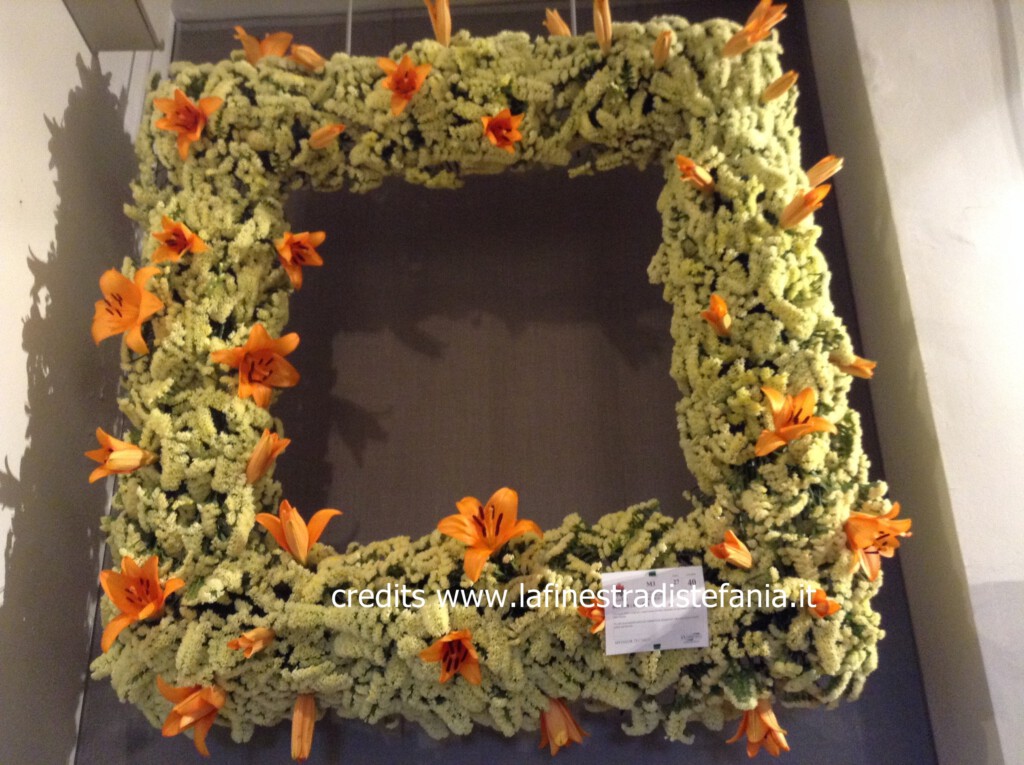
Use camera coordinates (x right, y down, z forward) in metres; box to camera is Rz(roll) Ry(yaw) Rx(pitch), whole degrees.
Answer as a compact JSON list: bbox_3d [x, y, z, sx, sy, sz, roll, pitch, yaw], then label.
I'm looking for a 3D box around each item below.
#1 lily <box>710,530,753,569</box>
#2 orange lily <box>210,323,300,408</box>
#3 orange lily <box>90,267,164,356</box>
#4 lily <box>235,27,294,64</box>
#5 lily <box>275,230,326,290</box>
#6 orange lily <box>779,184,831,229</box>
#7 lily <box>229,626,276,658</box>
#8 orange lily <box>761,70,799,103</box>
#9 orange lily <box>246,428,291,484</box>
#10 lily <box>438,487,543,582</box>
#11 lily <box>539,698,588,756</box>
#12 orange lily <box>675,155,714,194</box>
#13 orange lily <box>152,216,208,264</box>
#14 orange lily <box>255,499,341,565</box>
[{"bbox_3d":[0.325,0.247,1.435,0.058,0.055,0.078,-18,-36,35],"label":"lily"},{"bbox_3d":[-0.422,-0.026,1.620,0.135,0.130,0.080,2,-9,-9],"label":"orange lily"},{"bbox_3d":[-0.617,-0.113,1.589,0.125,0.140,0.080,-12,-12,24],"label":"orange lily"},{"bbox_3d":[-0.461,-0.617,1.810,0.108,0.080,0.095,-3,-9,-1],"label":"lily"},{"bbox_3d":[-0.363,-0.210,1.680,0.090,0.100,0.080,8,0,-24],"label":"lily"},{"bbox_3d":[0.498,-0.300,1.660,0.100,0.042,0.045,-37,-34,18],"label":"orange lily"},{"bbox_3d":[-0.364,0.364,1.366,0.075,0.042,0.042,-25,-1,-44],"label":"lily"},{"bbox_3d":[0.480,-0.531,1.750,0.085,0.032,0.032,-38,-36,24],"label":"orange lily"},{"bbox_3d":[-0.376,0.115,1.500,0.052,0.050,0.097,14,-62,-35],"label":"orange lily"},{"bbox_3d":[-0.032,0.228,1.437,0.148,0.135,0.090,-1,-54,-2],"label":"lily"},{"bbox_3d":[0.073,0.495,1.410,0.075,0.090,0.070,-7,-16,-3],"label":"lily"},{"bbox_3d":[0.317,-0.357,1.680,0.045,0.045,0.095,-17,-43,37],"label":"orange lily"},{"bbox_3d":[-0.577,-0.247,1.700,0.095,0.080,0.070,-1,-9,0],"label":"orange lily"},{"bbox_3d":[-0.348,0.243,1.592,0.133,0.100,0.115,-6,-9,1],"label":"orange lily"}]

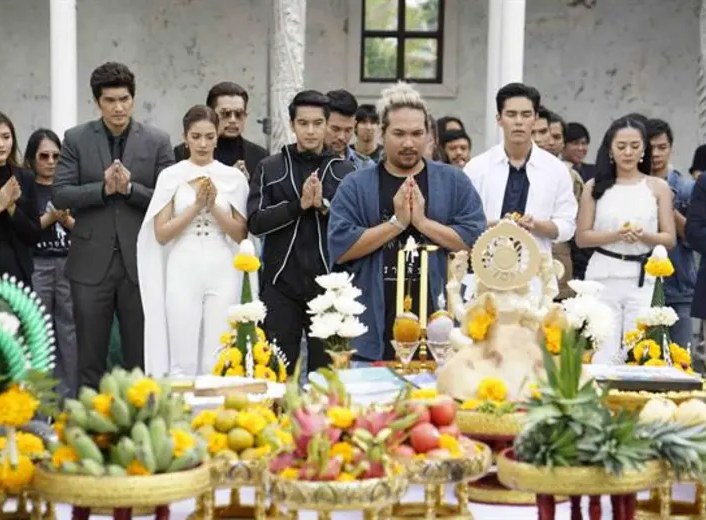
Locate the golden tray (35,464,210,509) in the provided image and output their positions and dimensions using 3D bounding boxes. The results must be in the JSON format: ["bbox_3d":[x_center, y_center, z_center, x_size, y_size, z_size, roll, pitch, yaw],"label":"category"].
[{"bbox_3d":[-0.500,0.470,3.980,0.390,0.065,0.390,0,5,0],"label":"golden tray"}]

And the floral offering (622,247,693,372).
[{"bbox_3d":[0.860,0.143,5.200,0.205,0.370,0.200,0,5,0],"label":"floral offering"}]

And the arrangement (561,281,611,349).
[{"bbox_3d":[0.653,0.152,5.150,0.150,0.195,0.150,0,5,0],"label":"arrangement"}]

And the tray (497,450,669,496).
[{"bbox_3d":[0.513,0.463,4.100,0.385,0.060,0.385,0,5,0],"label":"tray"}]

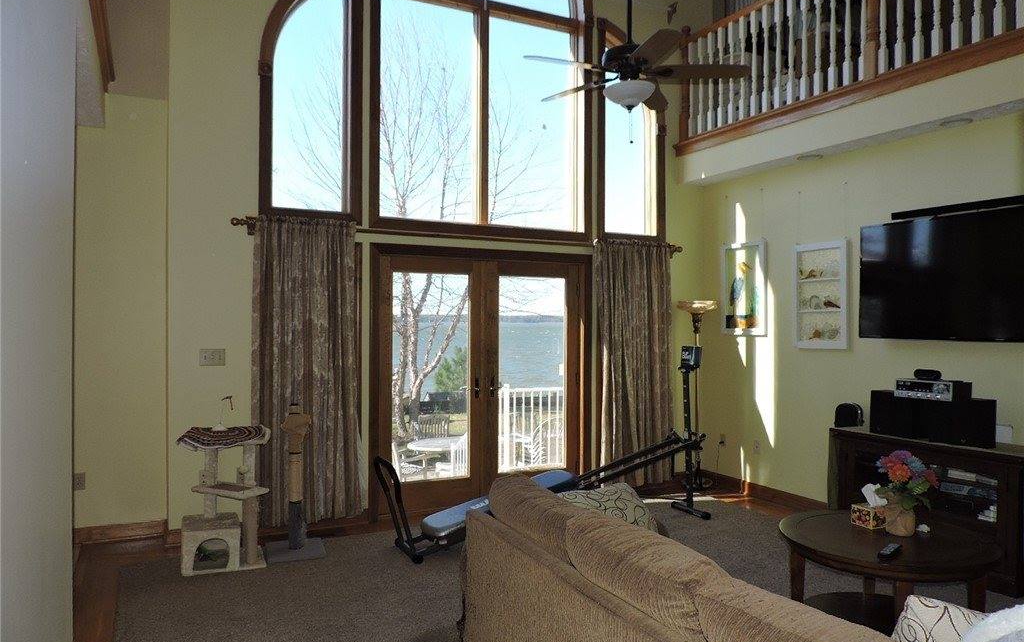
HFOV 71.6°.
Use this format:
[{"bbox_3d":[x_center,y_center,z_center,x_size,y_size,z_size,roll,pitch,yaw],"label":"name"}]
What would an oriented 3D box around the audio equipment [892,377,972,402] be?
[{"bbox_3d":[2.746,0.446,4.643,0.210,0.118,0.400,0,0,-26],"label":"audio equipment"}]

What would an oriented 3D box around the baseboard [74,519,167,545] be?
[{"bbox_3d":[-2.671,1.451,4.878,0.540,0.107,0.020,0,0,-27],"label":"baseboard"}]

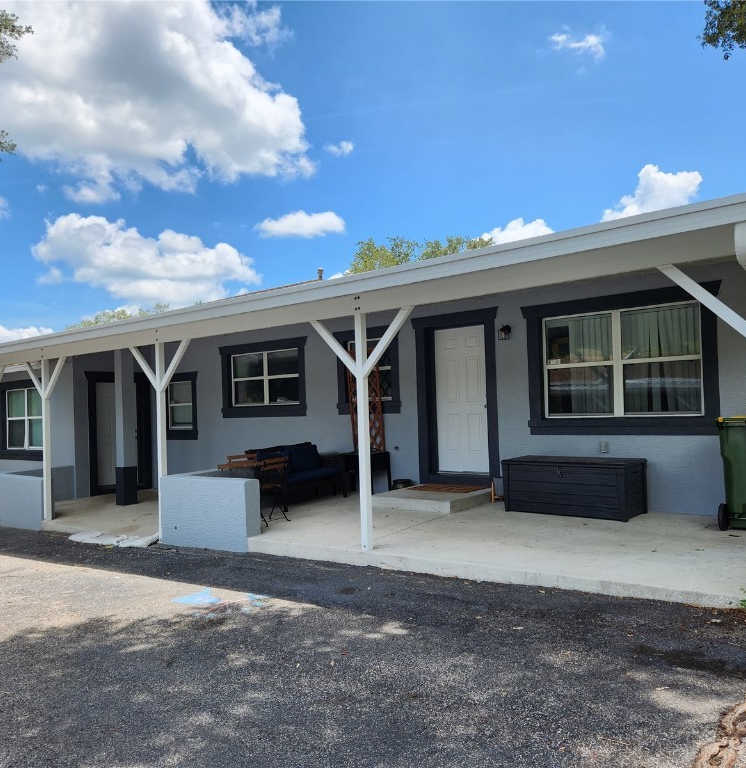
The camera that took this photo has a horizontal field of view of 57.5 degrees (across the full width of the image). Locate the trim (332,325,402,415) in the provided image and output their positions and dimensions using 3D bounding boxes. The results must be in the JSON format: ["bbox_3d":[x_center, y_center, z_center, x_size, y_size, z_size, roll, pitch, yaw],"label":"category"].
[{"bbox_3d":[-0.075,-0.185,10.487,1.380,1.320,0.110,-4,-3,40],"label":"trim"}]

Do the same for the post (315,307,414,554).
[{"bbox_3d":[-0.079,0.442,6.377,1.250,2.200,0.090,-3,-3,40],"label":"post"}]

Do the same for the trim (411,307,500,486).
[{"bbox_3d":[1.144,0.204,9.412,1.410,2.390,0.110,-3,-3,40],"label":"trim"}]

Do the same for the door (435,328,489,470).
[{"bbox_3d":[1.260,0.228,9.477,0.900,2.040,0.060,-4,-3,40],"label":"door"}]

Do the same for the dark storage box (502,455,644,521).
[{"bbox_3d":[2.324,1.182,7.853,1.470,0.600,0.690,-3,-3,40],"label":"dark storage box"}]

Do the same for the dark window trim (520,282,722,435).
[{"bbox_3d":[2.842,-0.228,7.993,2.370,1.655,0.100,-3,-3,40],"label":"dark window trim"}]

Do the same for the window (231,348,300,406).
[{"bbox_3d":[-1.924,-0.087,12.091,1.830,0.950,0.100,-4,-3,40],"label":"window"}]

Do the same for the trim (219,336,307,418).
[{"bbox_3d":[-1.950,-0.078,12.060,2.340,1.330,0.110,-4,-3,40],"label":"trim"}]

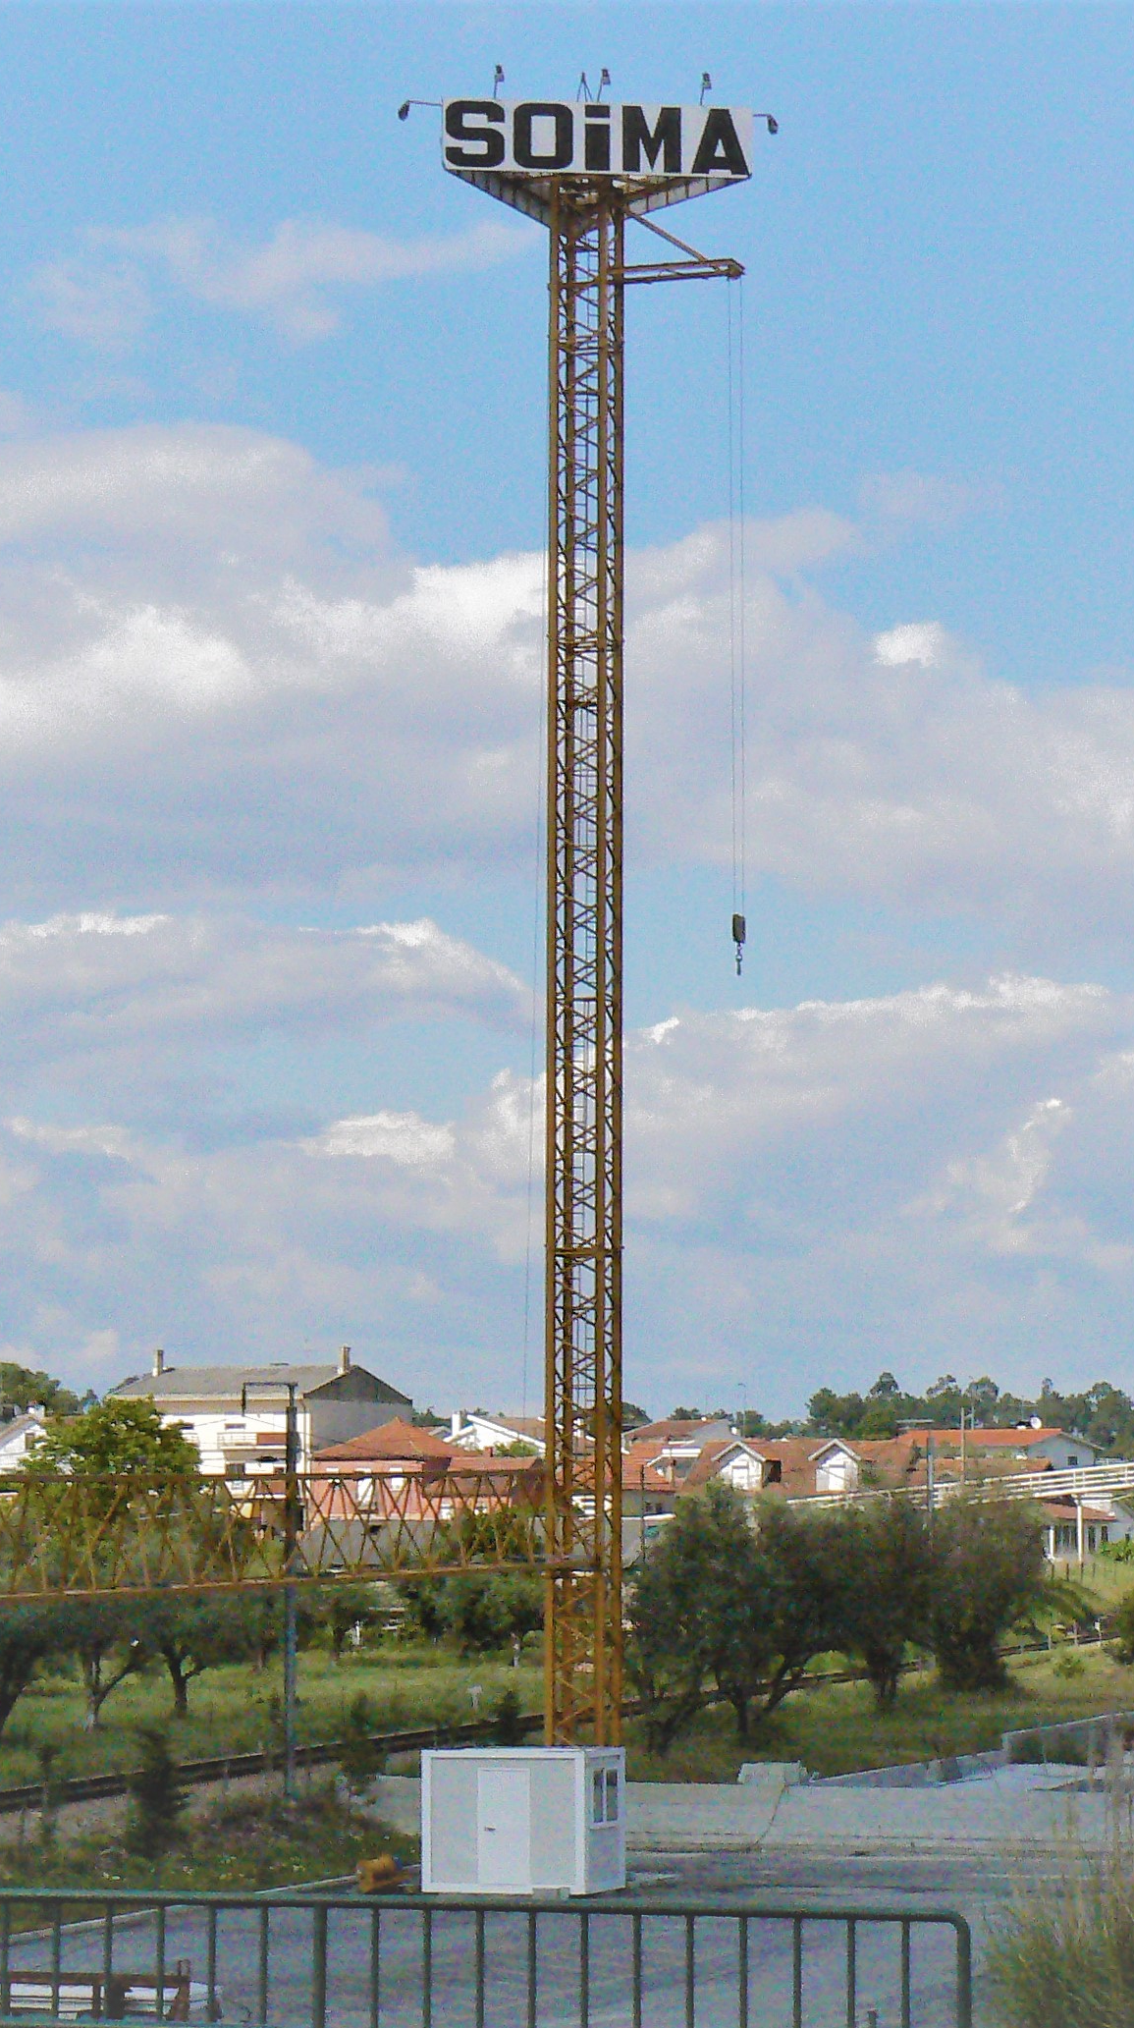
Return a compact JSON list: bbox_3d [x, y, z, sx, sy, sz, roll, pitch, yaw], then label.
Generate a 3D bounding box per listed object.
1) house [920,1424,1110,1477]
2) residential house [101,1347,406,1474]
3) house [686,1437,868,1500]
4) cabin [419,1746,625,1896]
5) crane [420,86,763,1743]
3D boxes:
[{"bbox_3d":[31.728,33.150,388.612,12.000,5.852,9.000,-4,-7,35],"label":"house"},{"bbox_3d":[-18.720,26.531,323.949,14.500,11.429,11.500,-4,-7,33],"label":"residential house"},{"bbox_3d":[13.849,29.924,336.682,12.500,6.135,9.500,-3,-6,26],"label":"house"},{"bbox_3d":[-0.750,14.388,94.962,3.040,2.500,2.340,-2,-6,18],"label":"cabin"},{"bbox_3d":[0.340,-0.622,104.139,6.100,34.000,5.500,1,-6,-6],"label":"crane"}]

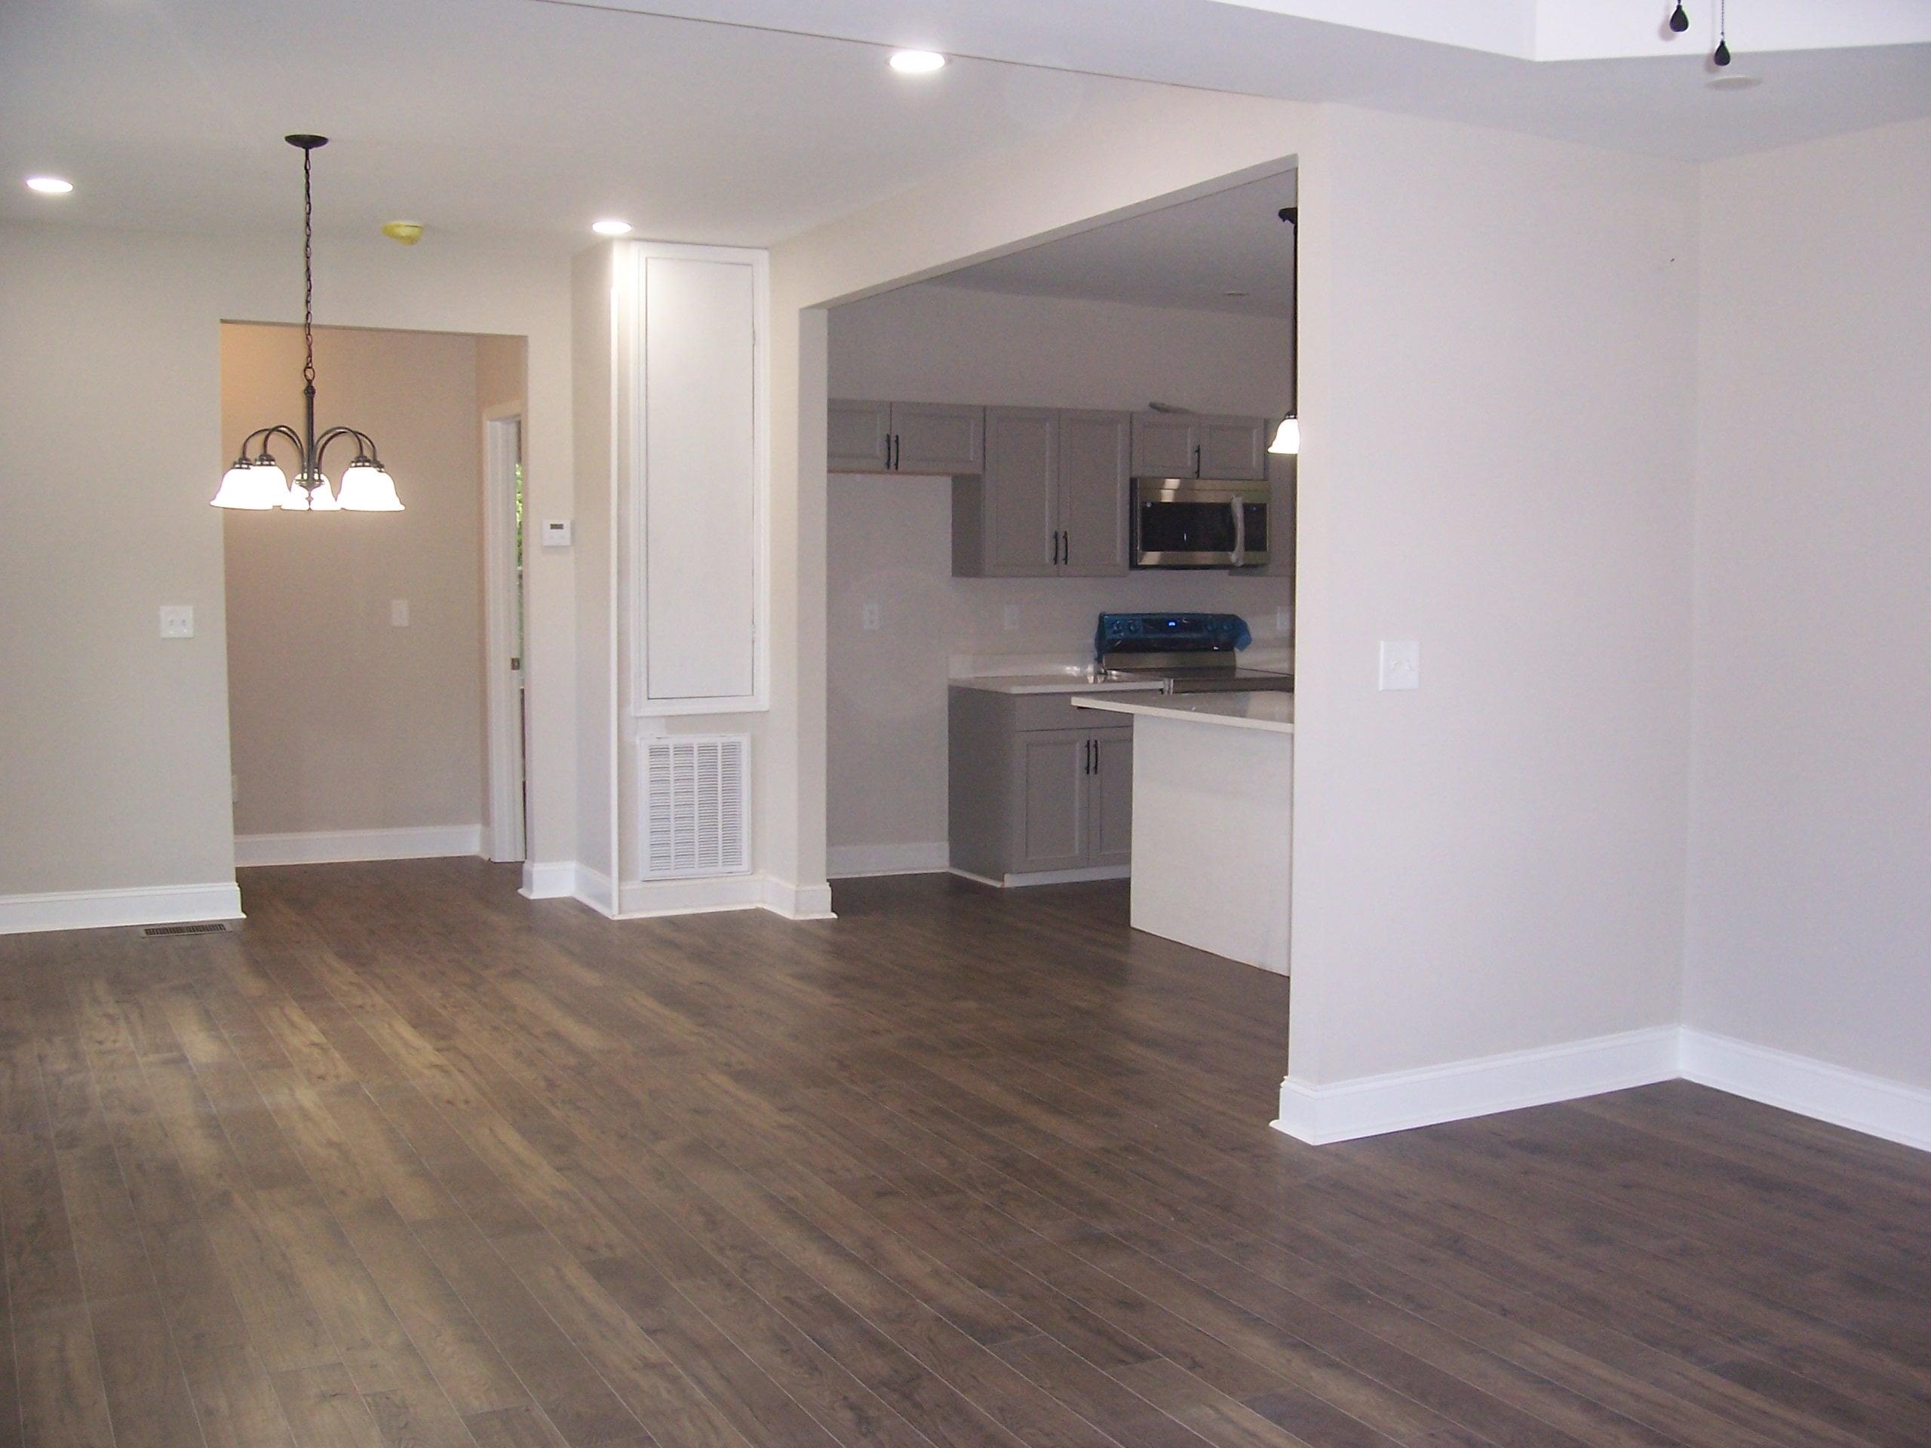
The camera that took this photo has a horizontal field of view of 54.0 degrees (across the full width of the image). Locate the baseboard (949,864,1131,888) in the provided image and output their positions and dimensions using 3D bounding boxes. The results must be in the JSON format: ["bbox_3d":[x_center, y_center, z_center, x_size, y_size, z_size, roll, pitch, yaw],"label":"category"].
[{"bbox_3d":[0.382,0.650,8.791,0.791,0.085,0.552,-2,5,-29],"label":"baseboard"}]

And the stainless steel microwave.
[{"bbox_3d":[1.052,-0.950,9.126,0.757,0.415,0.399,-2,5,-29],"label":"stainless steel microwave"}]

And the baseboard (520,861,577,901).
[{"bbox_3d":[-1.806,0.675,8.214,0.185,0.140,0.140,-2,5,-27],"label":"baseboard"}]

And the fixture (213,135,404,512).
[{"bbox_3d":[-2.026,-1.236,5.890,0.590,1.131,0.590,-2,5,-29],"label":"fixture"}]

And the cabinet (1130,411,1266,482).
[{"bbox_3d":[1.041,-1.322,9.133,0.775,0.309,0.326,-2,5,-29],"label":"cabinet"}]

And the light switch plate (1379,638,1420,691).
[{"bbox_3d":[1.081,-0.145,4.716,0.123,0.123,0.012,-2,5,-28],"label":"light switch plate"}]

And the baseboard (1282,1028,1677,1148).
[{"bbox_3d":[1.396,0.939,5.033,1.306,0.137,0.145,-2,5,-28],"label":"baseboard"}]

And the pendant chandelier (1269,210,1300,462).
[{"bbox_3d":[1.211,-1.433,6.970,0.200,0.867,0.200,-2,5,-29],"label":"pendant chandelier"}]

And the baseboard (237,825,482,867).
[{"bbox_3d":[-2.943,0.594,9.171,1.177,0.144,0.030,-2,5,-25],"label":"baseboard"}]

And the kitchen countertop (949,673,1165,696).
[{"bbox_3d":[0.415,-0.181,8.733,0.802,0.035,0.644,-2,5,-27],"label":"kitchen countertop"}]

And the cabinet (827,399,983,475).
[{"bbox_3d":[-0.385,-1.249,8.357,0.905,0.307,0.326,-2,5,-29],"label":"cabinet"}]

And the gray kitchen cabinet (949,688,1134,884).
[{"bbox_3d":[0.408,0.268,8.769,0.785,0.867,0.639,-2,5,-27],"label":"gray kitchen cabinet"}]

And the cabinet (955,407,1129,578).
[{"bbox_3d":[0.355,-1.063,8.797,0.766,0.759,0.324,-2,5,-27],"label":"cabinet"}]

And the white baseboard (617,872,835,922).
[{"bbox_3d":[-0.957,0.711,7.552,0.789,0.133,0.379,-2,5,-29],"label":"white baseboard"}]

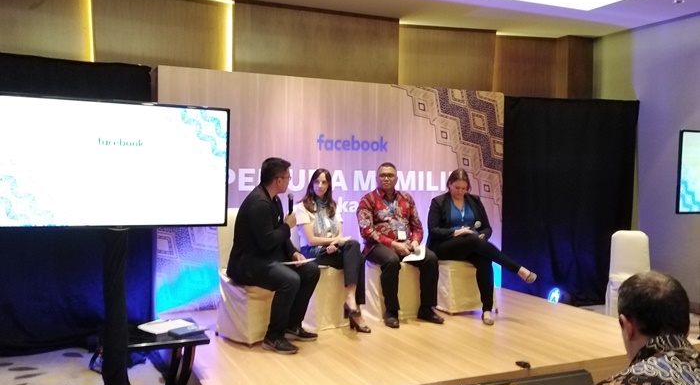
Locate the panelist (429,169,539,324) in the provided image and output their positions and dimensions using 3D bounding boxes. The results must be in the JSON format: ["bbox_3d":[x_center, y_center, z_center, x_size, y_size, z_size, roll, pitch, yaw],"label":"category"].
[{"bbox_3d":[1.121,0.416,4.599,0.820,1.260,0.760,0,1,-10],"label":"panelist"}]

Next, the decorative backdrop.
[{"bbox_3d":[-0.020,-0.023,5.149,3.510,2.100,0.180,0,1,-22],"label":"decorative backdrop"}]

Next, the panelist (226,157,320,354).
[{"bbox_3d":[-0.553,0.394,3.839,0.800,1.310,0.540,1,1,38],"label":"panelist"}]

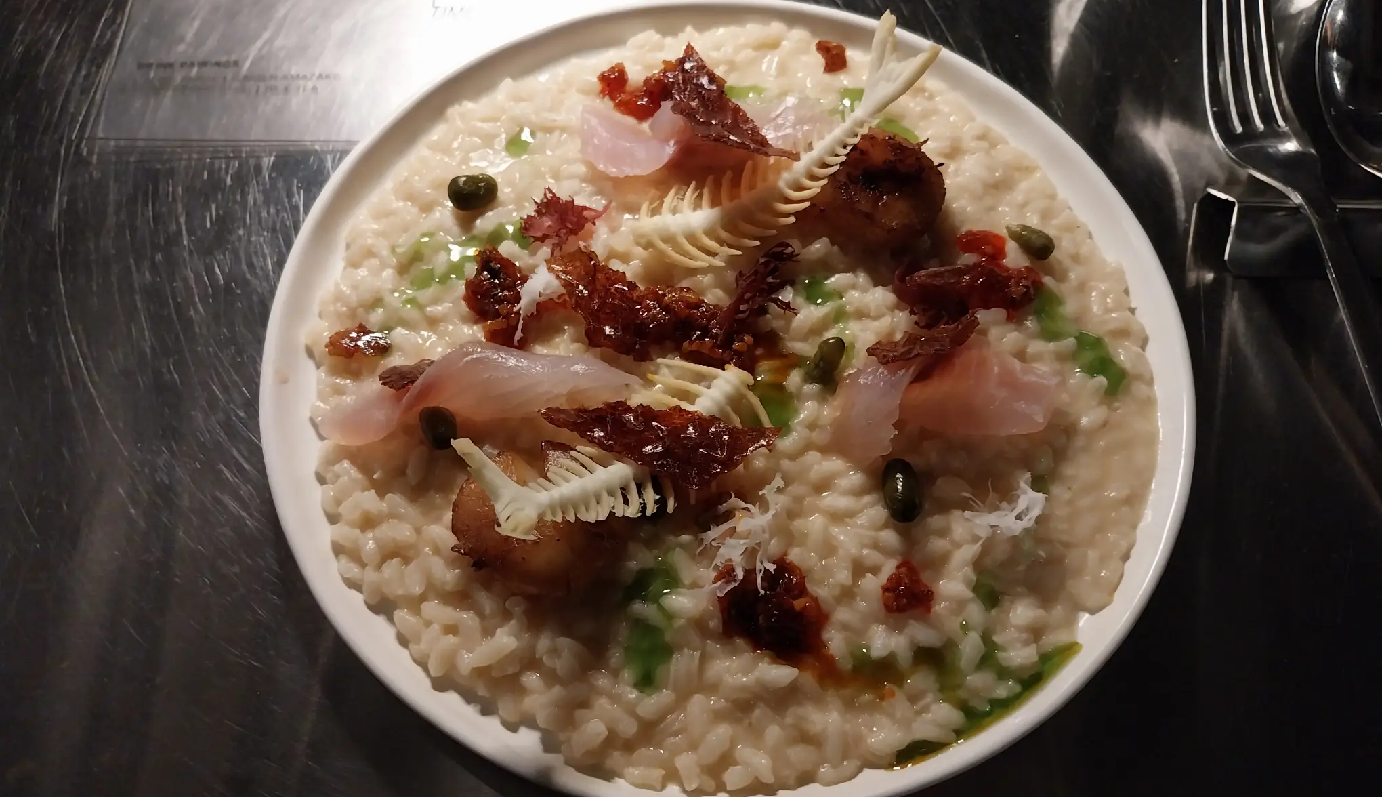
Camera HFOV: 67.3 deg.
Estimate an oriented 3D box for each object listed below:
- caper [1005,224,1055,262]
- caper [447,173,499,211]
[{"bbox_3d":[0.082,-0.038,0.251,0.013,0.006,0.007,39,69,17],"label":"caper"},{"bbox_3d":[-0.060,-0.057,0.288,0.013,0.009,0.009,-13,64,-8],"label":"caper"}]

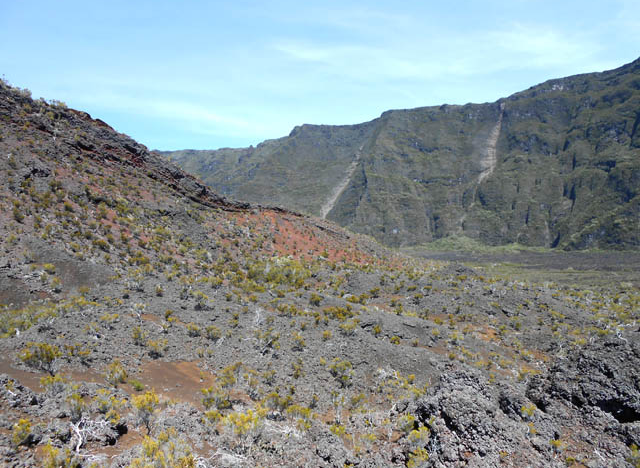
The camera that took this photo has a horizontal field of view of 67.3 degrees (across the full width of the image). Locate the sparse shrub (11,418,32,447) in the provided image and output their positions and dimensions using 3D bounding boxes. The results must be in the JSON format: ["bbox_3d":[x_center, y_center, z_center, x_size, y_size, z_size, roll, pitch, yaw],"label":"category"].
[{"bbox_3d":[-7.335,4.878,11.813,0.538,0.665,0.495,0,0,0],"label":"sparse shrub"}]

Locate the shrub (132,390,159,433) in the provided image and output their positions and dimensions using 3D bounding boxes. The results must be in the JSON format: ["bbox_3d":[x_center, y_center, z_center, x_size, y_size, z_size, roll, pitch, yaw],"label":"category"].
[{"bbox_3d":[-4.548,4.626,12.529,0.674,1.157,0.620,0,0,0],"label":"shrub"}]

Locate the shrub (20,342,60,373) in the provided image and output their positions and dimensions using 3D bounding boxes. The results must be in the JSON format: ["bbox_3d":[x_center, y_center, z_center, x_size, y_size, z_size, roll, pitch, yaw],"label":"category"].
[{"bbox_3d":[-10.465,4.645,17.934,1.554,1.149,1.430,0,0,0],"label":"shrub"}]

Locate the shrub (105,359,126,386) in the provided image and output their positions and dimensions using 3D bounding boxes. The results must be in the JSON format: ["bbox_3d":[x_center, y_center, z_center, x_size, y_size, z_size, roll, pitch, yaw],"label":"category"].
[{"bbox_3d":[-7.002,4.743,16.460,0.750,0.926,0.690,0,0,0],"label":"shrub"}]

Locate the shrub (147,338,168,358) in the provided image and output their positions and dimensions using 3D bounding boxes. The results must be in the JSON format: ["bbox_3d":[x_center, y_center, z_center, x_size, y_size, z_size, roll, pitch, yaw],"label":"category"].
[{"bbox_3d":[-6.816,4.802,20.162,0.919,0.810,0.845,0,0,0],"label":"shrub"}]

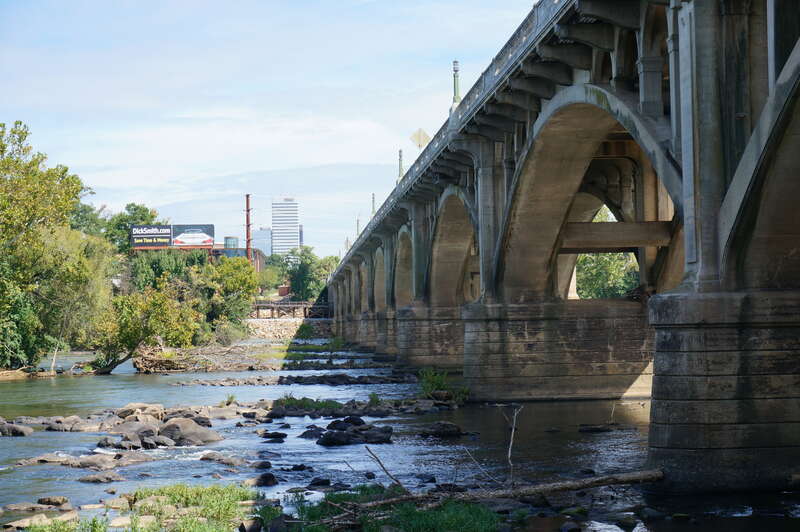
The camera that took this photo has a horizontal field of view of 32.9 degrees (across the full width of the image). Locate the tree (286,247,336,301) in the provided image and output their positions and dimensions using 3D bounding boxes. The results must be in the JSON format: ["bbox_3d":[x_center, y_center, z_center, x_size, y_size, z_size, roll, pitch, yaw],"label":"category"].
[{"bbox_3d":[-19.600,1.880,300.000,11.000,12.400,10.000,0,-2,0],"label":"tree"}]

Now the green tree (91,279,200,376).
[{"bbox_3d":[-18.160,4.330,97.000,7.700,6.900,6.500,0,-2,0],"label":"green tree"}]

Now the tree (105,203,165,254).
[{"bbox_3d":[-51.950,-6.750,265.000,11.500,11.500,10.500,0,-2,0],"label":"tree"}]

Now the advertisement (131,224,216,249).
[{"bbox_3d":[-41.150,-5.340,245.000,15.200,4.300,0.800,0,-2,-2],"label":"advertisement"}]

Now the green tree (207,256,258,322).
[{"bbox_3d":[-21.510,3.040,175.000,6.500,8.500,6.000,0,-2,0],"label":"green tree"}]

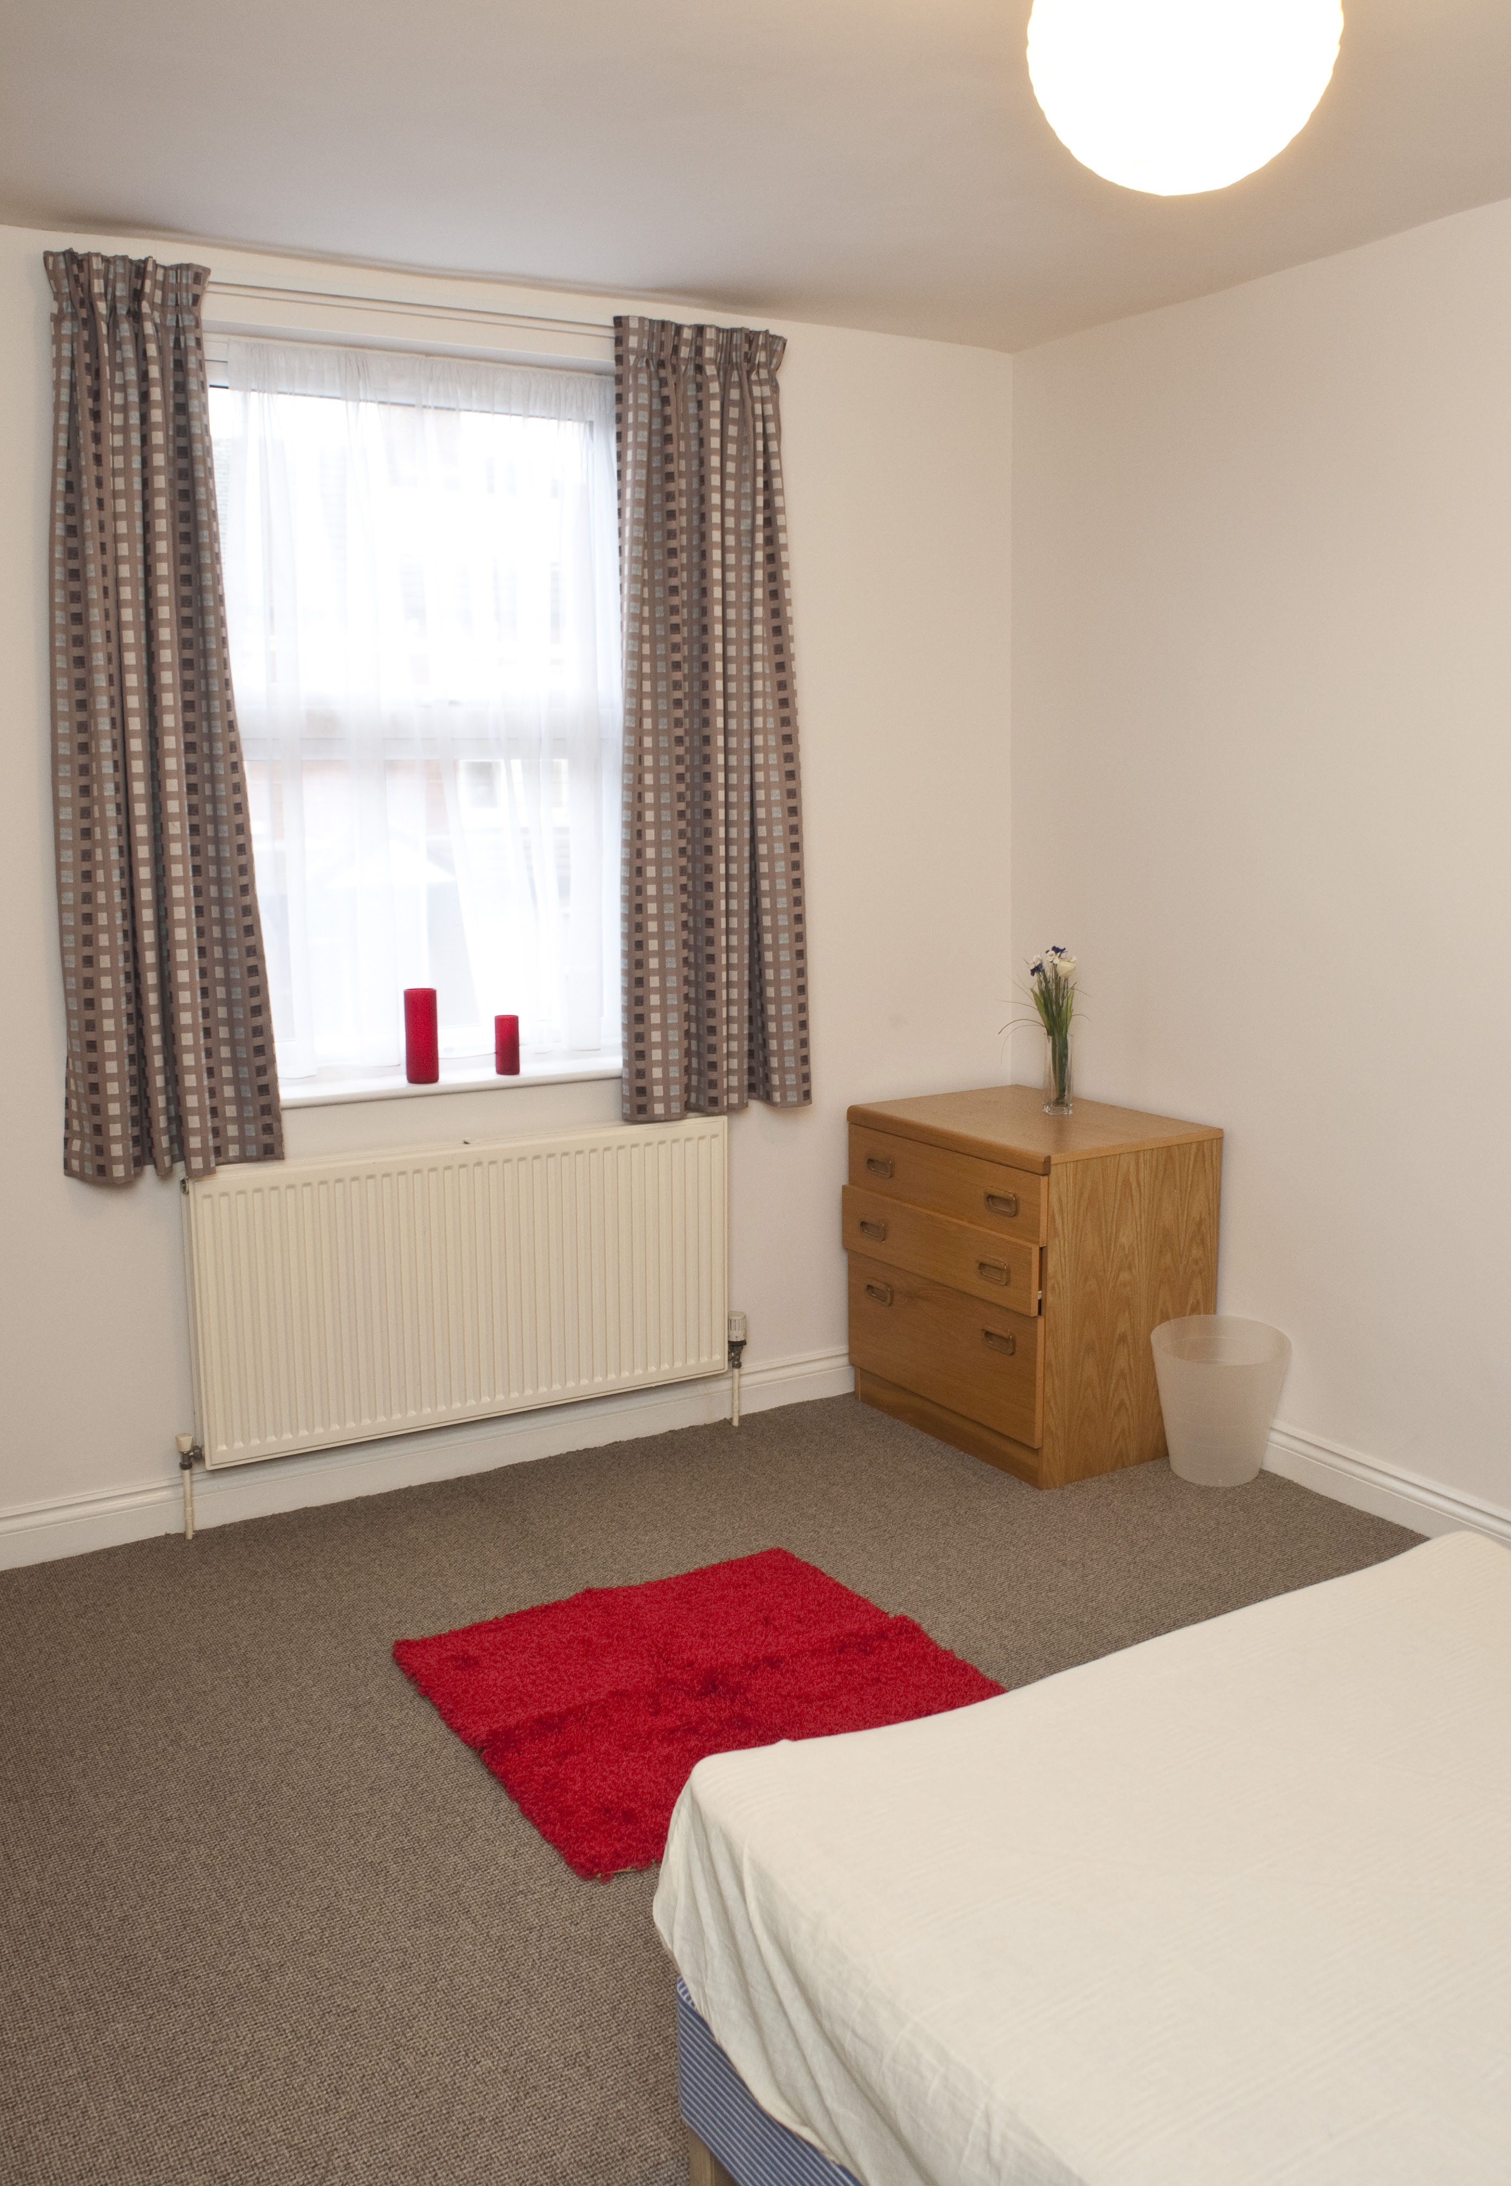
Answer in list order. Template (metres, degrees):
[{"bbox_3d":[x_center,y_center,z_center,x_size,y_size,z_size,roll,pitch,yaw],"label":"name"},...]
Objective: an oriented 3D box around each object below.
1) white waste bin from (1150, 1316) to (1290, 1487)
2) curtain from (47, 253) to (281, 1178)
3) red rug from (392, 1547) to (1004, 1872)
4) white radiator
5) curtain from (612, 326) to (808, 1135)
[{"bbox_3d":[1.025,0.708,4.029,0.301,0.297,0.301,0,10,0],"label":"white waste bin"},{"bbox_3d":[-1.148,-0.690,3.460,0.424,1.681,0.120,-6,11,-30],"label":"curtain"},{"bbox_3d":[-0.088,1.008,3.121,0.810,0.025,0.798,-6,11,-30],"label":"red rug"},{"bbox_3d":[-0.608,0.412,4.003,1.218,0.600,0.075,-6,11,-30],"label":"white radiator"},{"bbox_3d":[-0.088,-0.807,4.071,0.496,1.709,0.120,-6,11,-30],"label":"curtain"}]

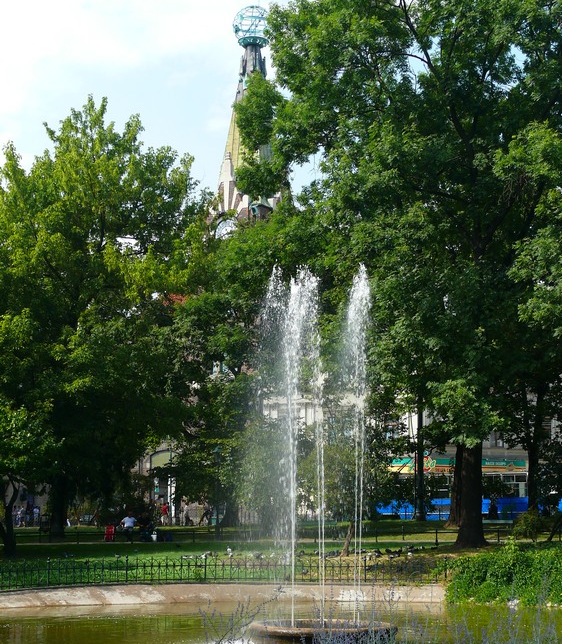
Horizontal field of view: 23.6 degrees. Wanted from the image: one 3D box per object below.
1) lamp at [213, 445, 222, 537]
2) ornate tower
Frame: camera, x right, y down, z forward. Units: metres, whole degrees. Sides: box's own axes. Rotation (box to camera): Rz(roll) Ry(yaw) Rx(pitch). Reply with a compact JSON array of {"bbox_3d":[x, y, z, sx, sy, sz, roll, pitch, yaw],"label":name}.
[{"bbox_3d":[-2.674,7.171,56.552,0.420,3.927,0.420,0,-8,0],"label":"lamp"},{"bbox_3d":[-2.260,-16.933,108.412,5.200,18.002,5.200,7,-11,-42],"label":"ornate tower"}]

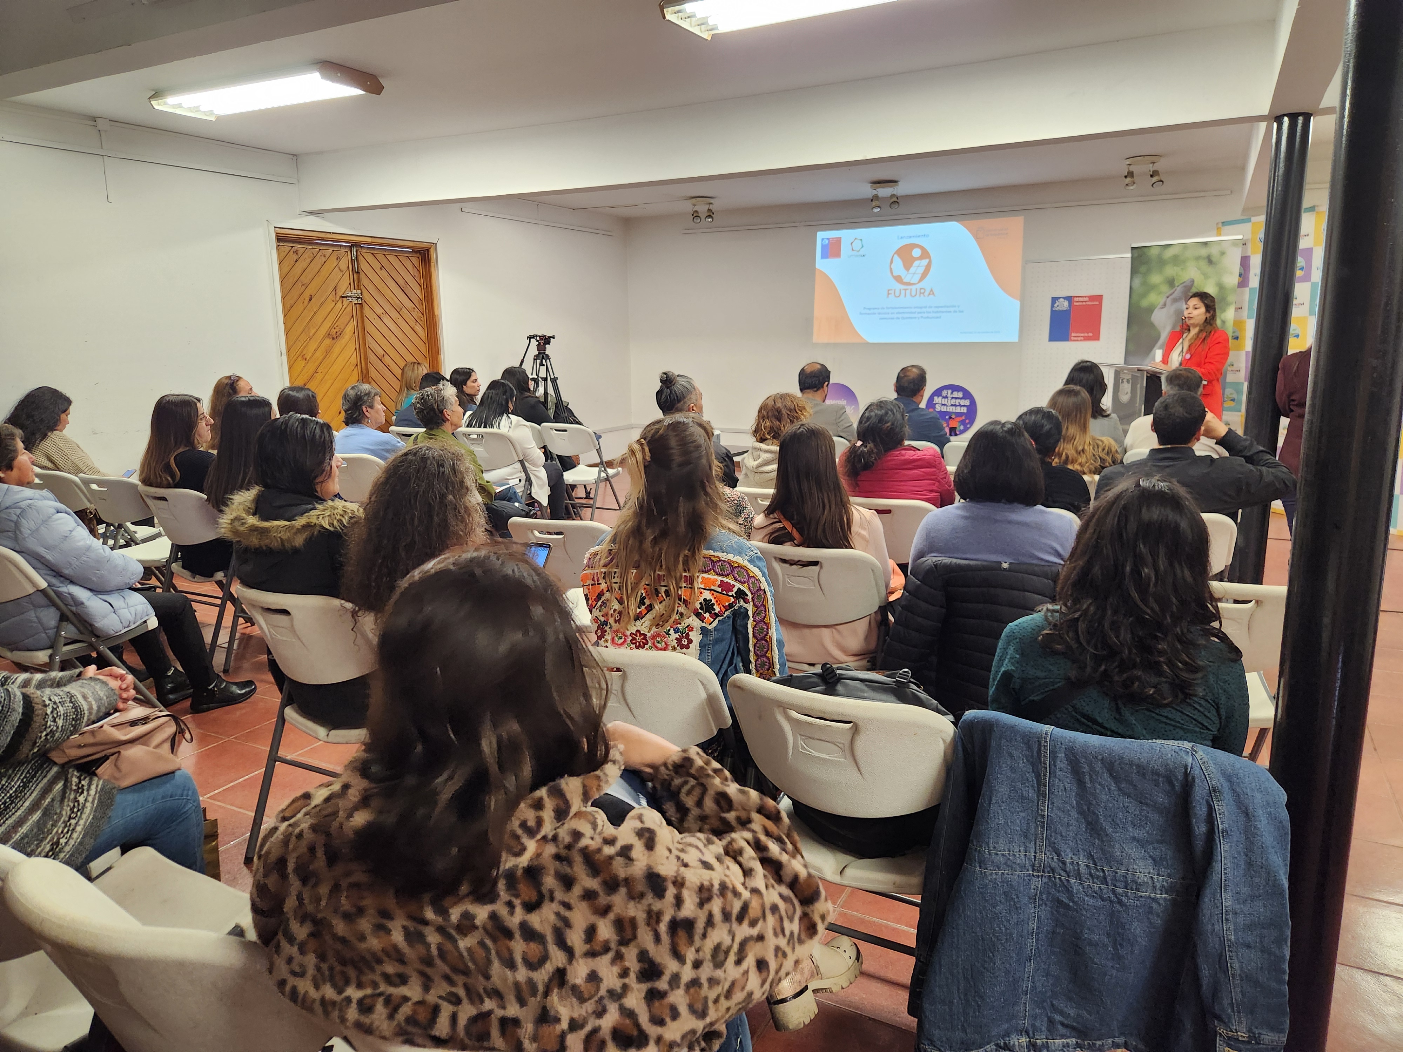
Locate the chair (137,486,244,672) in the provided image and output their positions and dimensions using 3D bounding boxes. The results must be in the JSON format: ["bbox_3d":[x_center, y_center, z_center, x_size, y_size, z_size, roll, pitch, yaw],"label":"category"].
[{"bbox_3d":[-2.380,0.211,4.523,0.470,0.850,0.520,6,13,27],"label":"chair"}]

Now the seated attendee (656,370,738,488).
[{"bbox_3d":[0.076,-0.145,4.810,0.480,1.290,0.800,7,14,34],"label":"seated attendee"}]

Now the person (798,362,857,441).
[{"bbox_3d":[0.863,-0.431,6.217,0.520,1.300,0.750,5,13,27],"label":"person"}]

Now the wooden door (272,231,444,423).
[{"bbox_3d":[-2.667,-1.183,7.607,0.120,2.260,1.640,5,13,27],"label":"wooden door"}]

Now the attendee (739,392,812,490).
[{"bbox_3d":[0.492,-0.009,4.468,0.480,1.250,0.800,6,13,27],"label":"attendee"}]

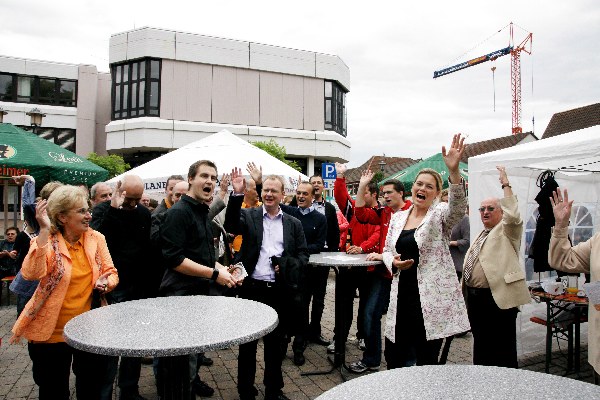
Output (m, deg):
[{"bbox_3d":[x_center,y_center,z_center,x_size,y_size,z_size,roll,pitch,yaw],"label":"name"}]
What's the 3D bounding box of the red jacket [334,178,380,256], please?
[{"bbox_3d":[0.646,0.236,4.344,0.600,0.960,0.420,-1,-3,33],"label":"red jacket"}]

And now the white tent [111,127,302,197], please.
[{"bbox_3d":[-1.371,0.208,7.548,3.000,3.120,3.000,0,-2,15],"label":"white tent"}]

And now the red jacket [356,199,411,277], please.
[{"bbox_3d":[0.800,0.354,3.789,0.580,0.800,0.420,-2,-3,38],"label":"red jacket"}]

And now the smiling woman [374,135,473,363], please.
[{"bbox_3d":[0.814,0.577,2.658,0.620,2.000,0.460,-1,-3,36],"label":"smiling woman"}]

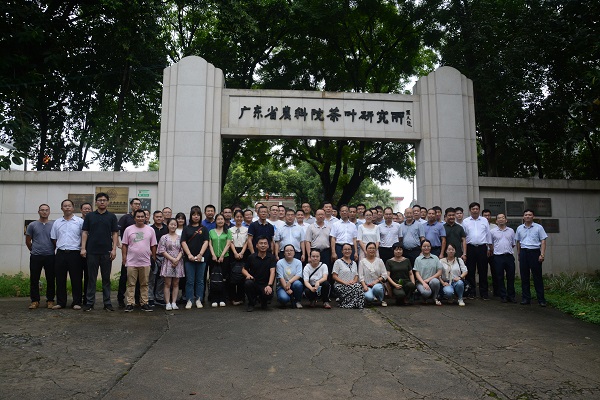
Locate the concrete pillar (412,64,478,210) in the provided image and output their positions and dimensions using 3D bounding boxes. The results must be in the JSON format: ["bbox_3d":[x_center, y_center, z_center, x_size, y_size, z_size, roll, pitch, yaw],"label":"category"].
[{"bbox_3d":[3.870,-0.691,11.819,1.440,5.660,0.620,1,-7,-5],"label":"concrete pillar"}]

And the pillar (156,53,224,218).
[{"bbox_3d":[-2.707,-0.770,11.243,1.440,5.660,0.620,1,-7,-5],"label":"pillar"}]

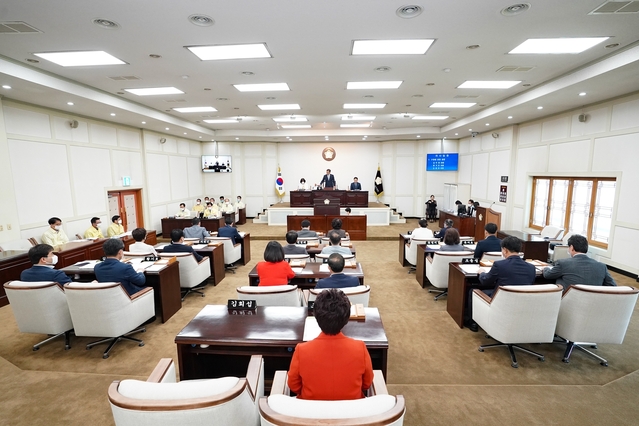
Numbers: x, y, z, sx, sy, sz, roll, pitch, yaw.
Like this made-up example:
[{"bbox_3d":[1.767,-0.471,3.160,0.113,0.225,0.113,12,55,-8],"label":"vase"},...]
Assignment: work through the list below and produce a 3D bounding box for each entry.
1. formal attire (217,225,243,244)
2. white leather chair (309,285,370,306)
[{"bbox_3d":[-2.312,0.630,7.353,0.560,0.620,0.420,1,8,7],"label":"formal attire"},{"bbox_3d":[0.210,1.209,3.329,0.650,0.900,0.670,-1,7,-5],"label":"white leather chair"}]

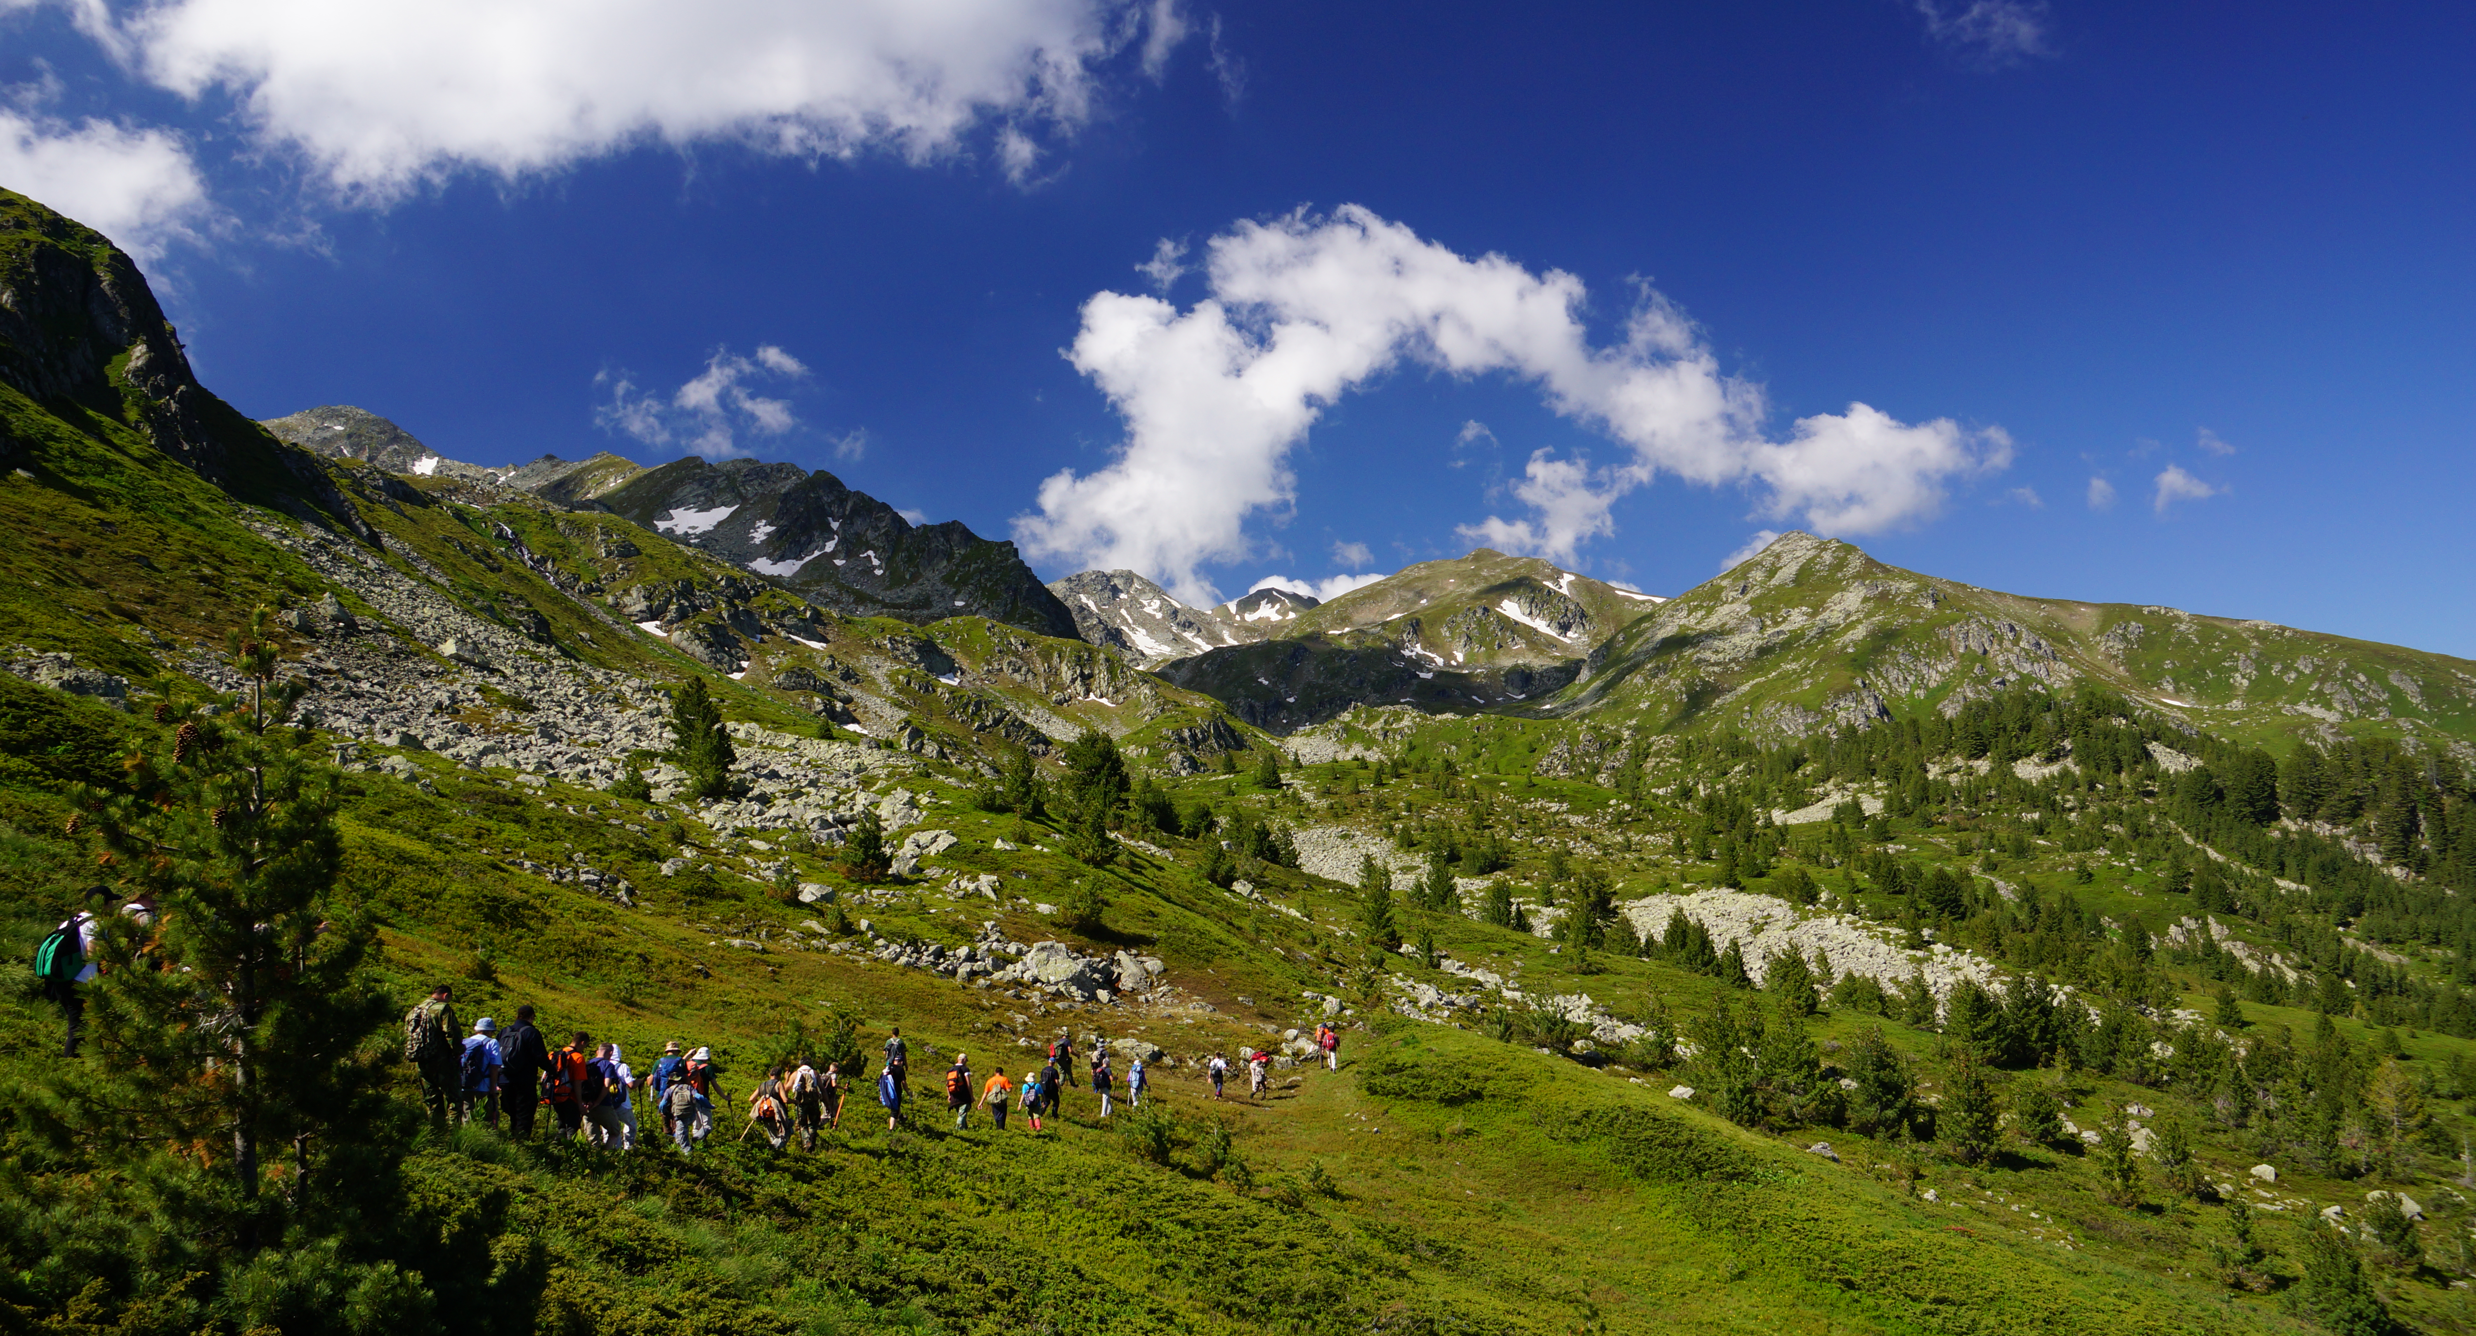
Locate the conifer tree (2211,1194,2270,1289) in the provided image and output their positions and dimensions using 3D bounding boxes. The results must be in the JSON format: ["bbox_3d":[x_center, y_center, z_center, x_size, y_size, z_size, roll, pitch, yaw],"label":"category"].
[{"bbox_3d":[37.637,21.554,62.000,2.250,3.560,2.180,0,-3,0],"label":"conifer tree"}]

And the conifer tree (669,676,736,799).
[{"bbox_3d":[-29.216,3.799,90.000,3.511,6.753,3.511,1,-6,-18],"label":"conifer tree"}]

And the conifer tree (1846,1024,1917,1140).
[{"bbox_3d":[32.001,20.575,82.000,3.312,5.769,3.312,-3,-6,21],"label":"conifer tree"}]

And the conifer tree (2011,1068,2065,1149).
[{"bbox_3d":[44.582,24.540,92.000,3.020,4.420,2.930,0,-3,0],"label":"conifer tree"}]

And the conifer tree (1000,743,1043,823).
[{"bbox_3d":[-19.032,10.030,145.000,3.910,6.800,3.790,0,-3,0],"label":"conifer tree"}]

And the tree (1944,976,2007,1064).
[{"bbox_3d":[45.097,21.493,101.000,3.567,5.329,3.567,-4,-7,23],"label":"tree"}]

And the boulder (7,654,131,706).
[{"bbox_3d":[-35.421,0.352,50.000,2.876,1.448,2.134,3,-7,-35],"label":"boulder"}]

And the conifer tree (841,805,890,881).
[{"bbox_3d":[-23.297,10.929,103.000,3.020,4.710,2.930,0,-3,0],"label":"conifer tree"}]

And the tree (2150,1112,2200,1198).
[{"bbox_3d":[43.720,22.706,77.000,2.040,4.063,2.040,-4,-7,29],"label":"tree"}]

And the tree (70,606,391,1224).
[{"bbox_3d":[-4.588,1.165,7.500,1.450,2.930,1.410,0,-3,0],"label":"tree"}]

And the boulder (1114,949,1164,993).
[{"bbox_3d":[-4.527,13.762,75.000,2.290,2.020,2.060,0,-3,0],"label":"boulder"}]

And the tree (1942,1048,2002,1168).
[{"bbox_3d":[35.181,21.119,79.000,2.622,5.558,2.622,-4,-7,23],"label":"tree"}]

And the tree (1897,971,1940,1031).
[{"bbox_3d":[57.670,28.233,140.000,3.610,4.920,3.500,0,-3,0],"label":"tree"}]

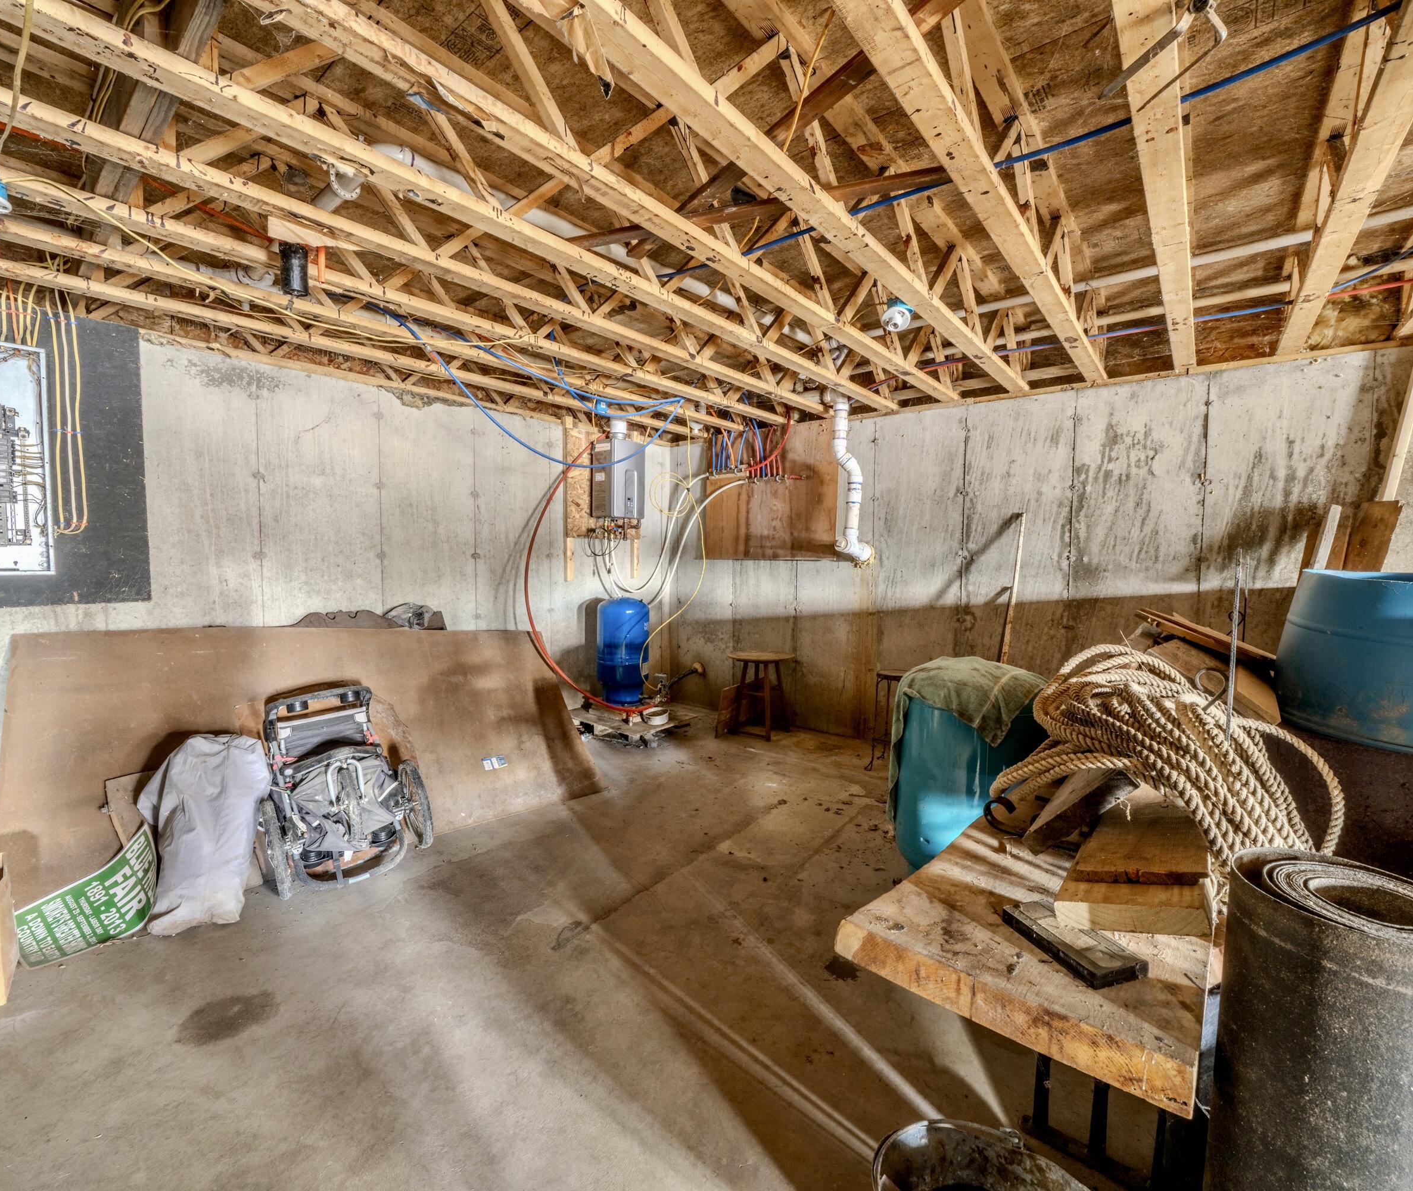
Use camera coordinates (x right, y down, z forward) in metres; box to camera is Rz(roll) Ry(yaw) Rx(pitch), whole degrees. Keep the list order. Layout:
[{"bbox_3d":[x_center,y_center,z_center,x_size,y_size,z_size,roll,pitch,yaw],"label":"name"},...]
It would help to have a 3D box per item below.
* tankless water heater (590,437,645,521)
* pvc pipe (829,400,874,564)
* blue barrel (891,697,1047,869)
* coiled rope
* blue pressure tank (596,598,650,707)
[{"bbox_3d":[-0.675,-0.903,4.643,0.260,0.595,0.355,4,5,42],"label":"tankless water heater"},{"bbox_3d":[1.023,-0.801,4.165,0.220,1.160,0.300,3,4,35],"label":"pvc pipe"},{"bbox_3d":[1.139,0.738,2.596,0.585,0.880,0.585,2,4,24],"label":"blue barrel"},{"bbox_3d":[0.983,0.362,1.383,0.640,0.470,0.420,3,4,35],"label":"coiled rope"},{"bbox_3d":[-0.625,0.433,4.500,0.388,0.820,0.388,0,4,-8],"label":"blue pressure tank"}]

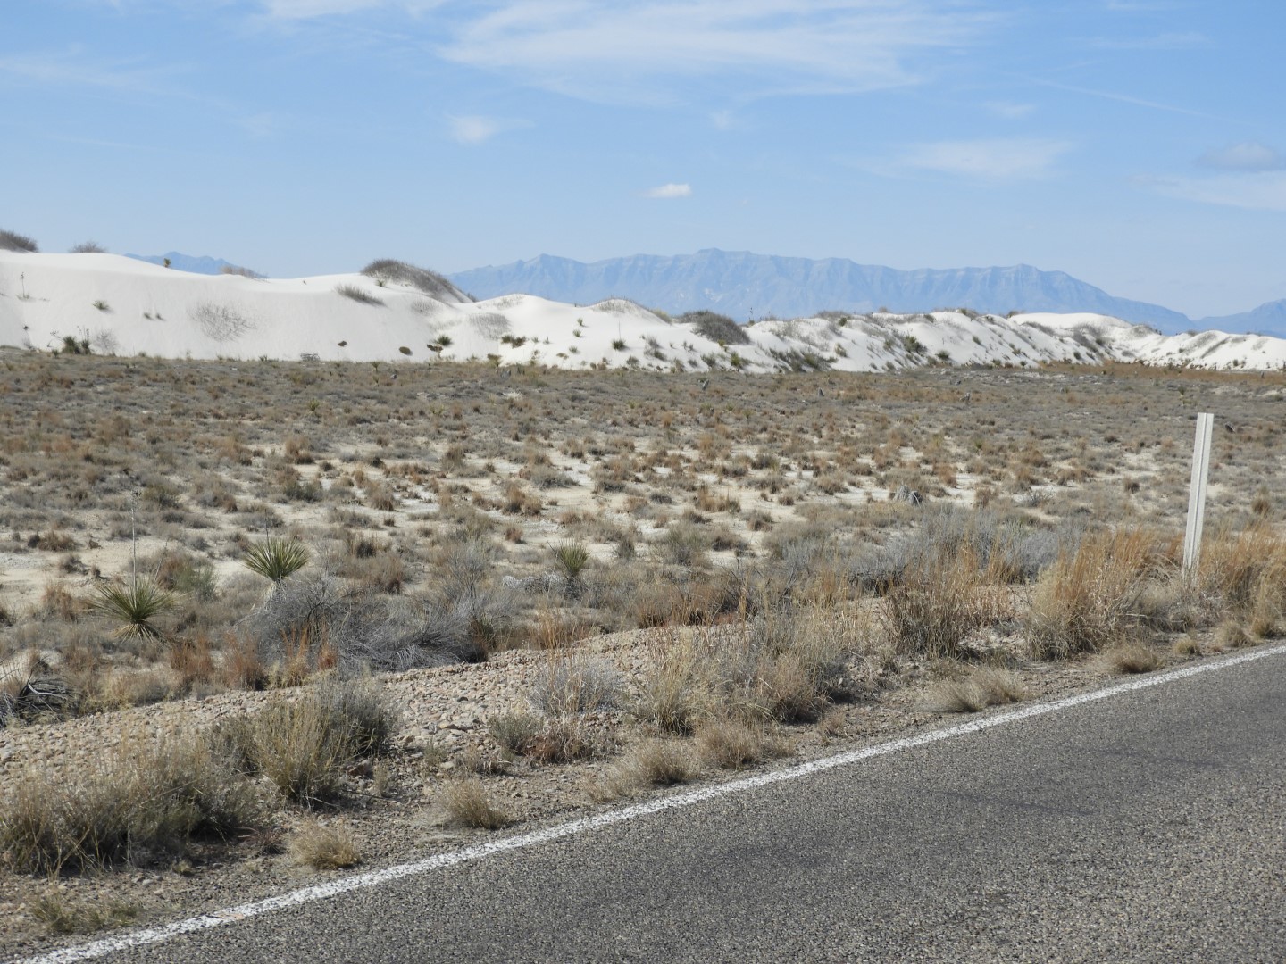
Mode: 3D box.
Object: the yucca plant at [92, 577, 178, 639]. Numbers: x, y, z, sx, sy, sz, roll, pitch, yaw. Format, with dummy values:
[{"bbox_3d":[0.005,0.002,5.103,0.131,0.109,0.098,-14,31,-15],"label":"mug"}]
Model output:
[{"bbox_3d":[-3.938,0.988,17.200,0.670,0.500,0.670,0,4,0],"label":"yucca plant"}]

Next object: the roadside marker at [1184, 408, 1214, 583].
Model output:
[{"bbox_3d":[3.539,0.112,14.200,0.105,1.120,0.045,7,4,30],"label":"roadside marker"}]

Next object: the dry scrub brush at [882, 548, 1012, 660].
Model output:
[{"bbox_3d":[1.541,0.614,11.300,0.580,0.520,0.650,4,5,40],"label":"dry scrub brush"}]

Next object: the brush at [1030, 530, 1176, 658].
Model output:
[{"bbox_3d":[2.387,0.578,11.600,0.680,0.620,0.780,4,5,40],"label":"brush"}]

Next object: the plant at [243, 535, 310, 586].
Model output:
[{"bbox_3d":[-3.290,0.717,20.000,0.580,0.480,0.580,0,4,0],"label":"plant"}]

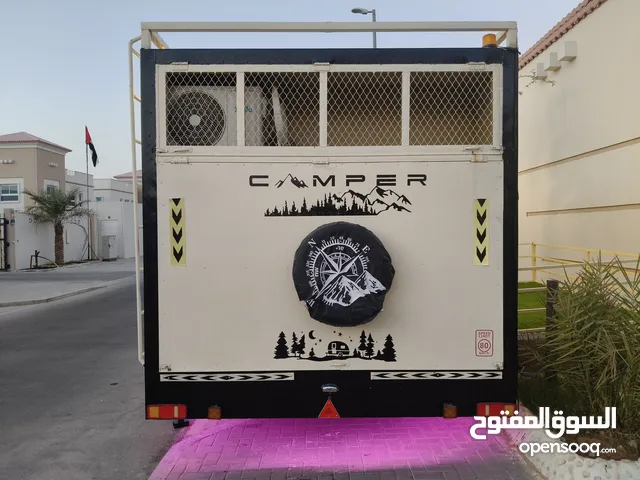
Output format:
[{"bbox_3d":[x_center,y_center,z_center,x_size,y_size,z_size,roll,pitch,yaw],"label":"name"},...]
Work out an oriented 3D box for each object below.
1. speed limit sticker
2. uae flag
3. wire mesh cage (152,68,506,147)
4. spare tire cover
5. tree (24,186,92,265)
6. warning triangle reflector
[{"bbox_3d":[1.100,0.693,3.210,0.119,0.178,0.003,0,1,0],"label":"speed limit sticker"},{"bbox_3d":[-12.834,-5.252,27.000,0.800,2.250,0.400,0,1,0],"label":"uae flag"},{"bbox_3d":[0.063,-0.875,3.175,2.240,0.550,0.060,0,1,0],"label":"wire mesh cage"},{"bbox_3d":[0.151,0.216,3.080,0.640,0.660,0.210,0,1,0],"label":"spare tire cover"},{"bbox_3d":[-12.536,-0.679,23.000,3.400,3.750,3.300,0,1,0],"label":"tree"},{"bbox_3d":[0.065,1.125,3.210,0.144,0.128,0.012,0,1,0],"label":"warning triangle reflector"}]

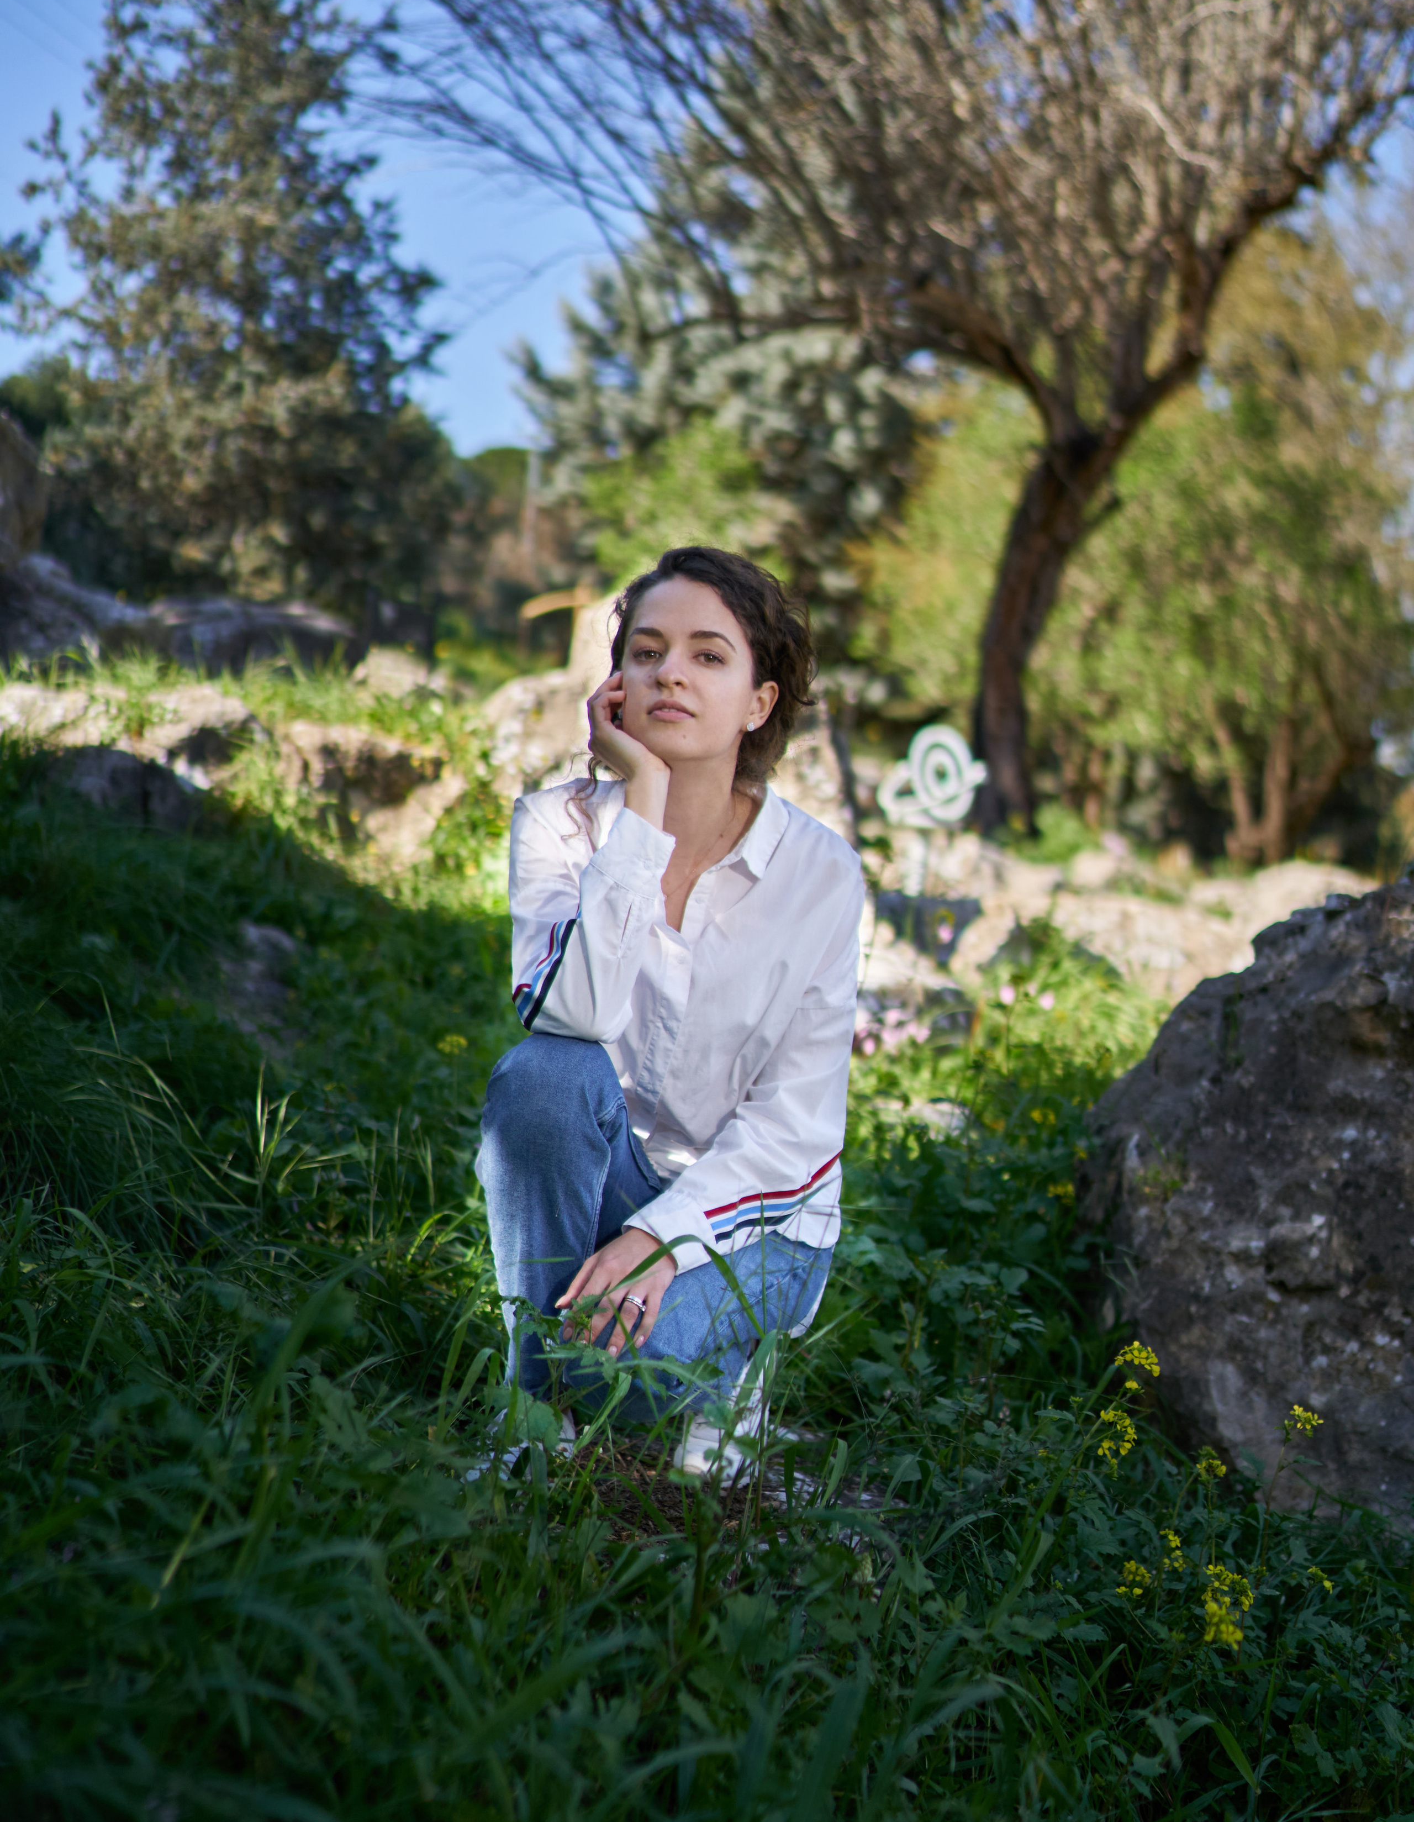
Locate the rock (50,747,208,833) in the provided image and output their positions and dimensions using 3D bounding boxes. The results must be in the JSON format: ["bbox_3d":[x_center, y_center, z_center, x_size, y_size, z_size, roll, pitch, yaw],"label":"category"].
[{"bbox_3d":[-1.493,-0.313,5.300,0.420,0.240,0.330,0,5,0],"label":"rock"}]

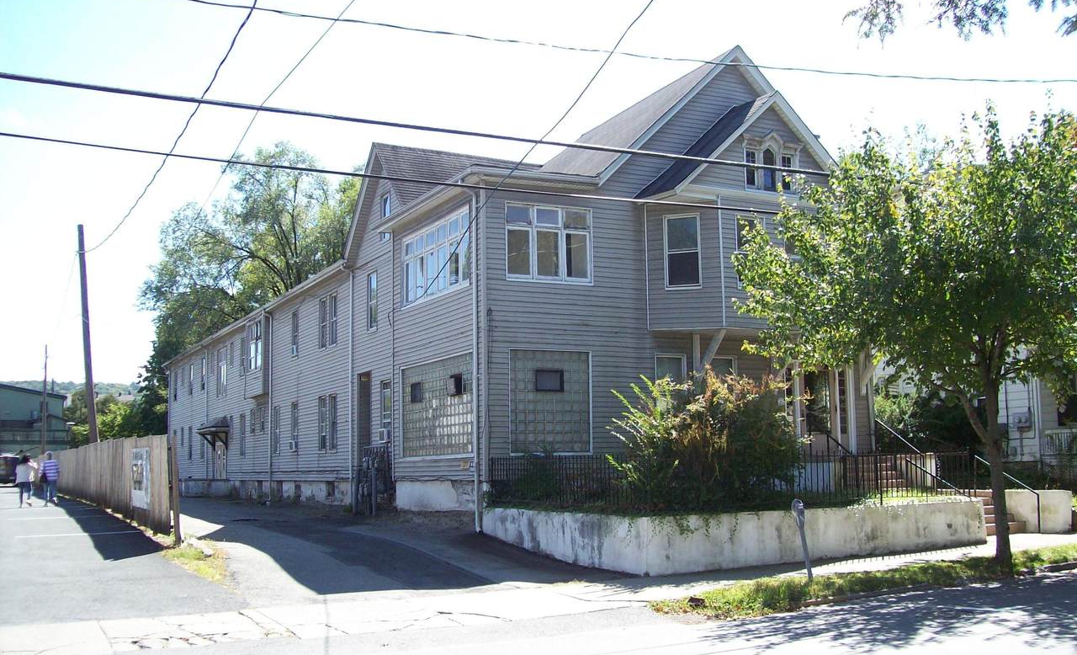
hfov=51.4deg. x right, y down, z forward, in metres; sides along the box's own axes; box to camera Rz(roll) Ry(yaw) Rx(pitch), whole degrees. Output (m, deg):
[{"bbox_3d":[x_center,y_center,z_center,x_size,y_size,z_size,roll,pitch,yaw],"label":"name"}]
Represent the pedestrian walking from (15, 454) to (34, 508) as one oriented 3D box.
[{"bbox_3d":[-16.117,4.839,35.200,0.550,1.630,0.500,3,-8,-27],"label":"pedestrian walking"}]

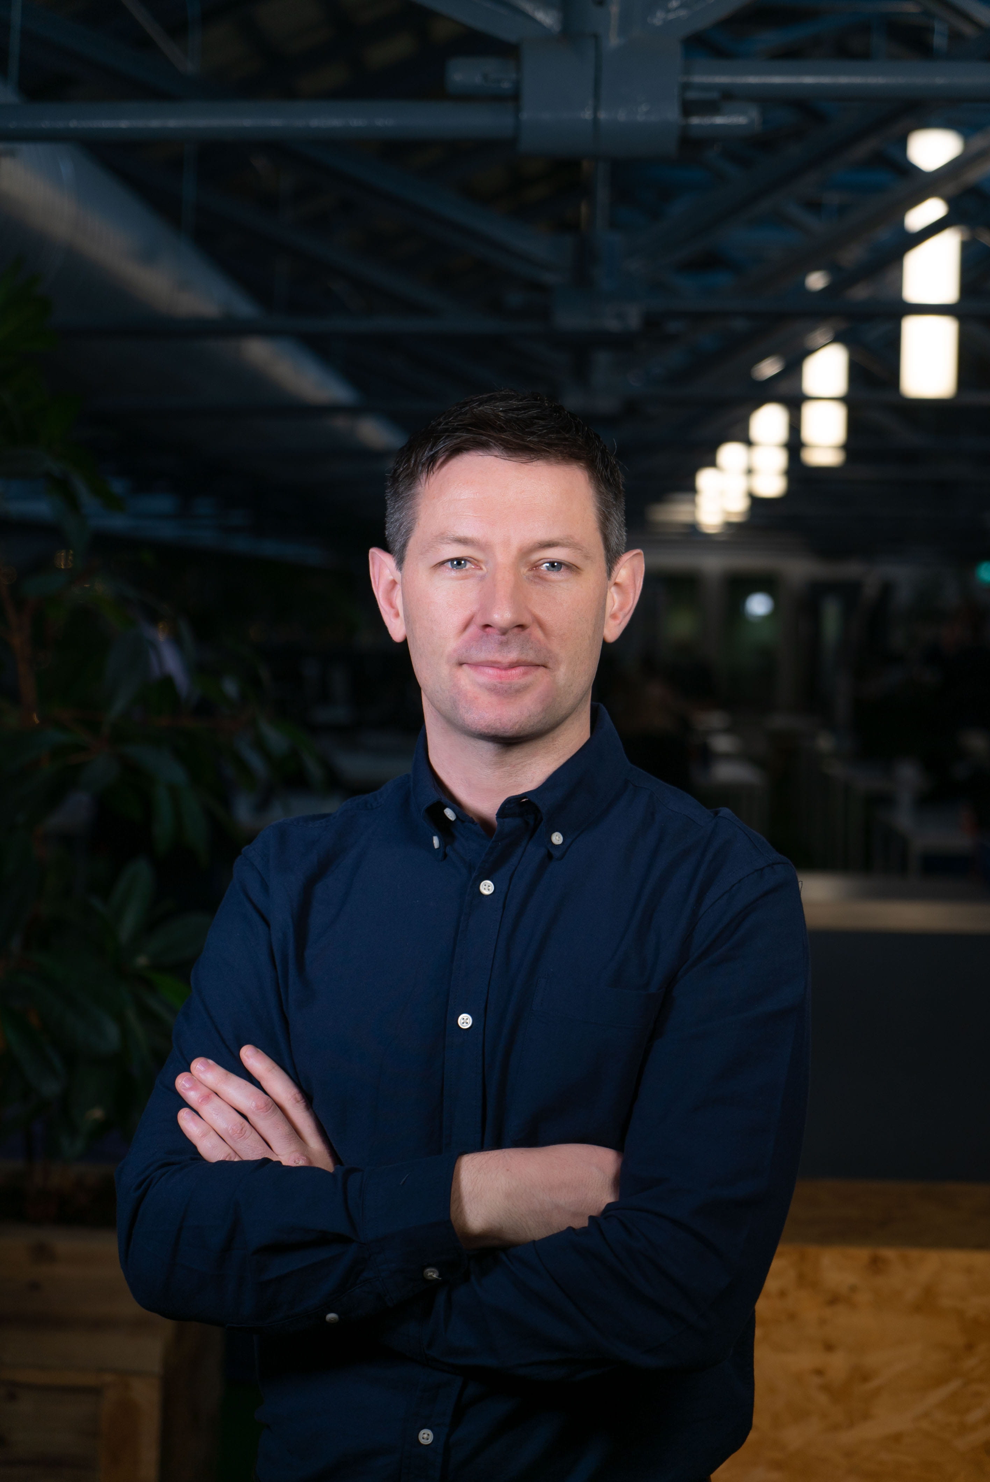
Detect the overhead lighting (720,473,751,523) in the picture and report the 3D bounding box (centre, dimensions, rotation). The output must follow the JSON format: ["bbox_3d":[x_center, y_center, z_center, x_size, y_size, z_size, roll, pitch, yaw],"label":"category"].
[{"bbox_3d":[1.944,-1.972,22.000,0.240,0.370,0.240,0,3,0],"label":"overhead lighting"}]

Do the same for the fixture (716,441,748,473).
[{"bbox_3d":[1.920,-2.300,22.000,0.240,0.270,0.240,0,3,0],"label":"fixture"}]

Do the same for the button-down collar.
[{"bbox_3d":[0.018,0.028,1.945,0.158,0.110,0.165,1,3,14],"label":"button-down collar"}]

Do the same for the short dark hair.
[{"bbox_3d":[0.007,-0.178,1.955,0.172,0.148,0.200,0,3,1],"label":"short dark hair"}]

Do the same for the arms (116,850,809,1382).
[{"bbox_3d":[-0.019,0.250,1.870,0.485,0.355,0.330,1,3,13],"label":"arms"}]

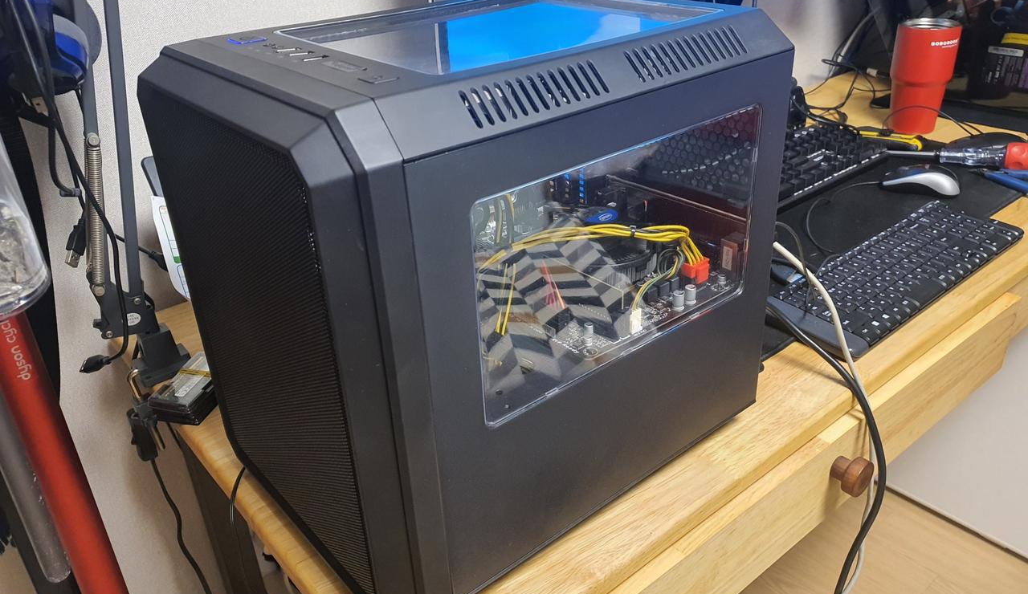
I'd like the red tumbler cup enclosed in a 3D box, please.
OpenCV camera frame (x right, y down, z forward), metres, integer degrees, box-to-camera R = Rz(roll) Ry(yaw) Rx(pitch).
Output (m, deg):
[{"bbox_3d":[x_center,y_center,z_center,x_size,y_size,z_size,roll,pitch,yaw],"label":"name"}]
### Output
[{"bbox_3d":[0.673,-0.364,1.277,0.092,0.168,0.092,-2,29,1],"label":"red tumbler cup"}]

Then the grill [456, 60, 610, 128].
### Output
[{"bbox_3d":[0.012,-0.105,0.402,0.089,0.022,0.005,-24,-10,-33],"label":"grill"}]

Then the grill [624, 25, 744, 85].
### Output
[{"bbox_3d":[0.105,-0.147,0.469,0.098,0.022,0.005,-24,-10,-33],"label":"grill"}]

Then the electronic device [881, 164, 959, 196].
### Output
[{"bbox_3d":[0.559,-0.164,1.058,0.100,0.033,0.058,11,32,24],"label":"electronic device"}]

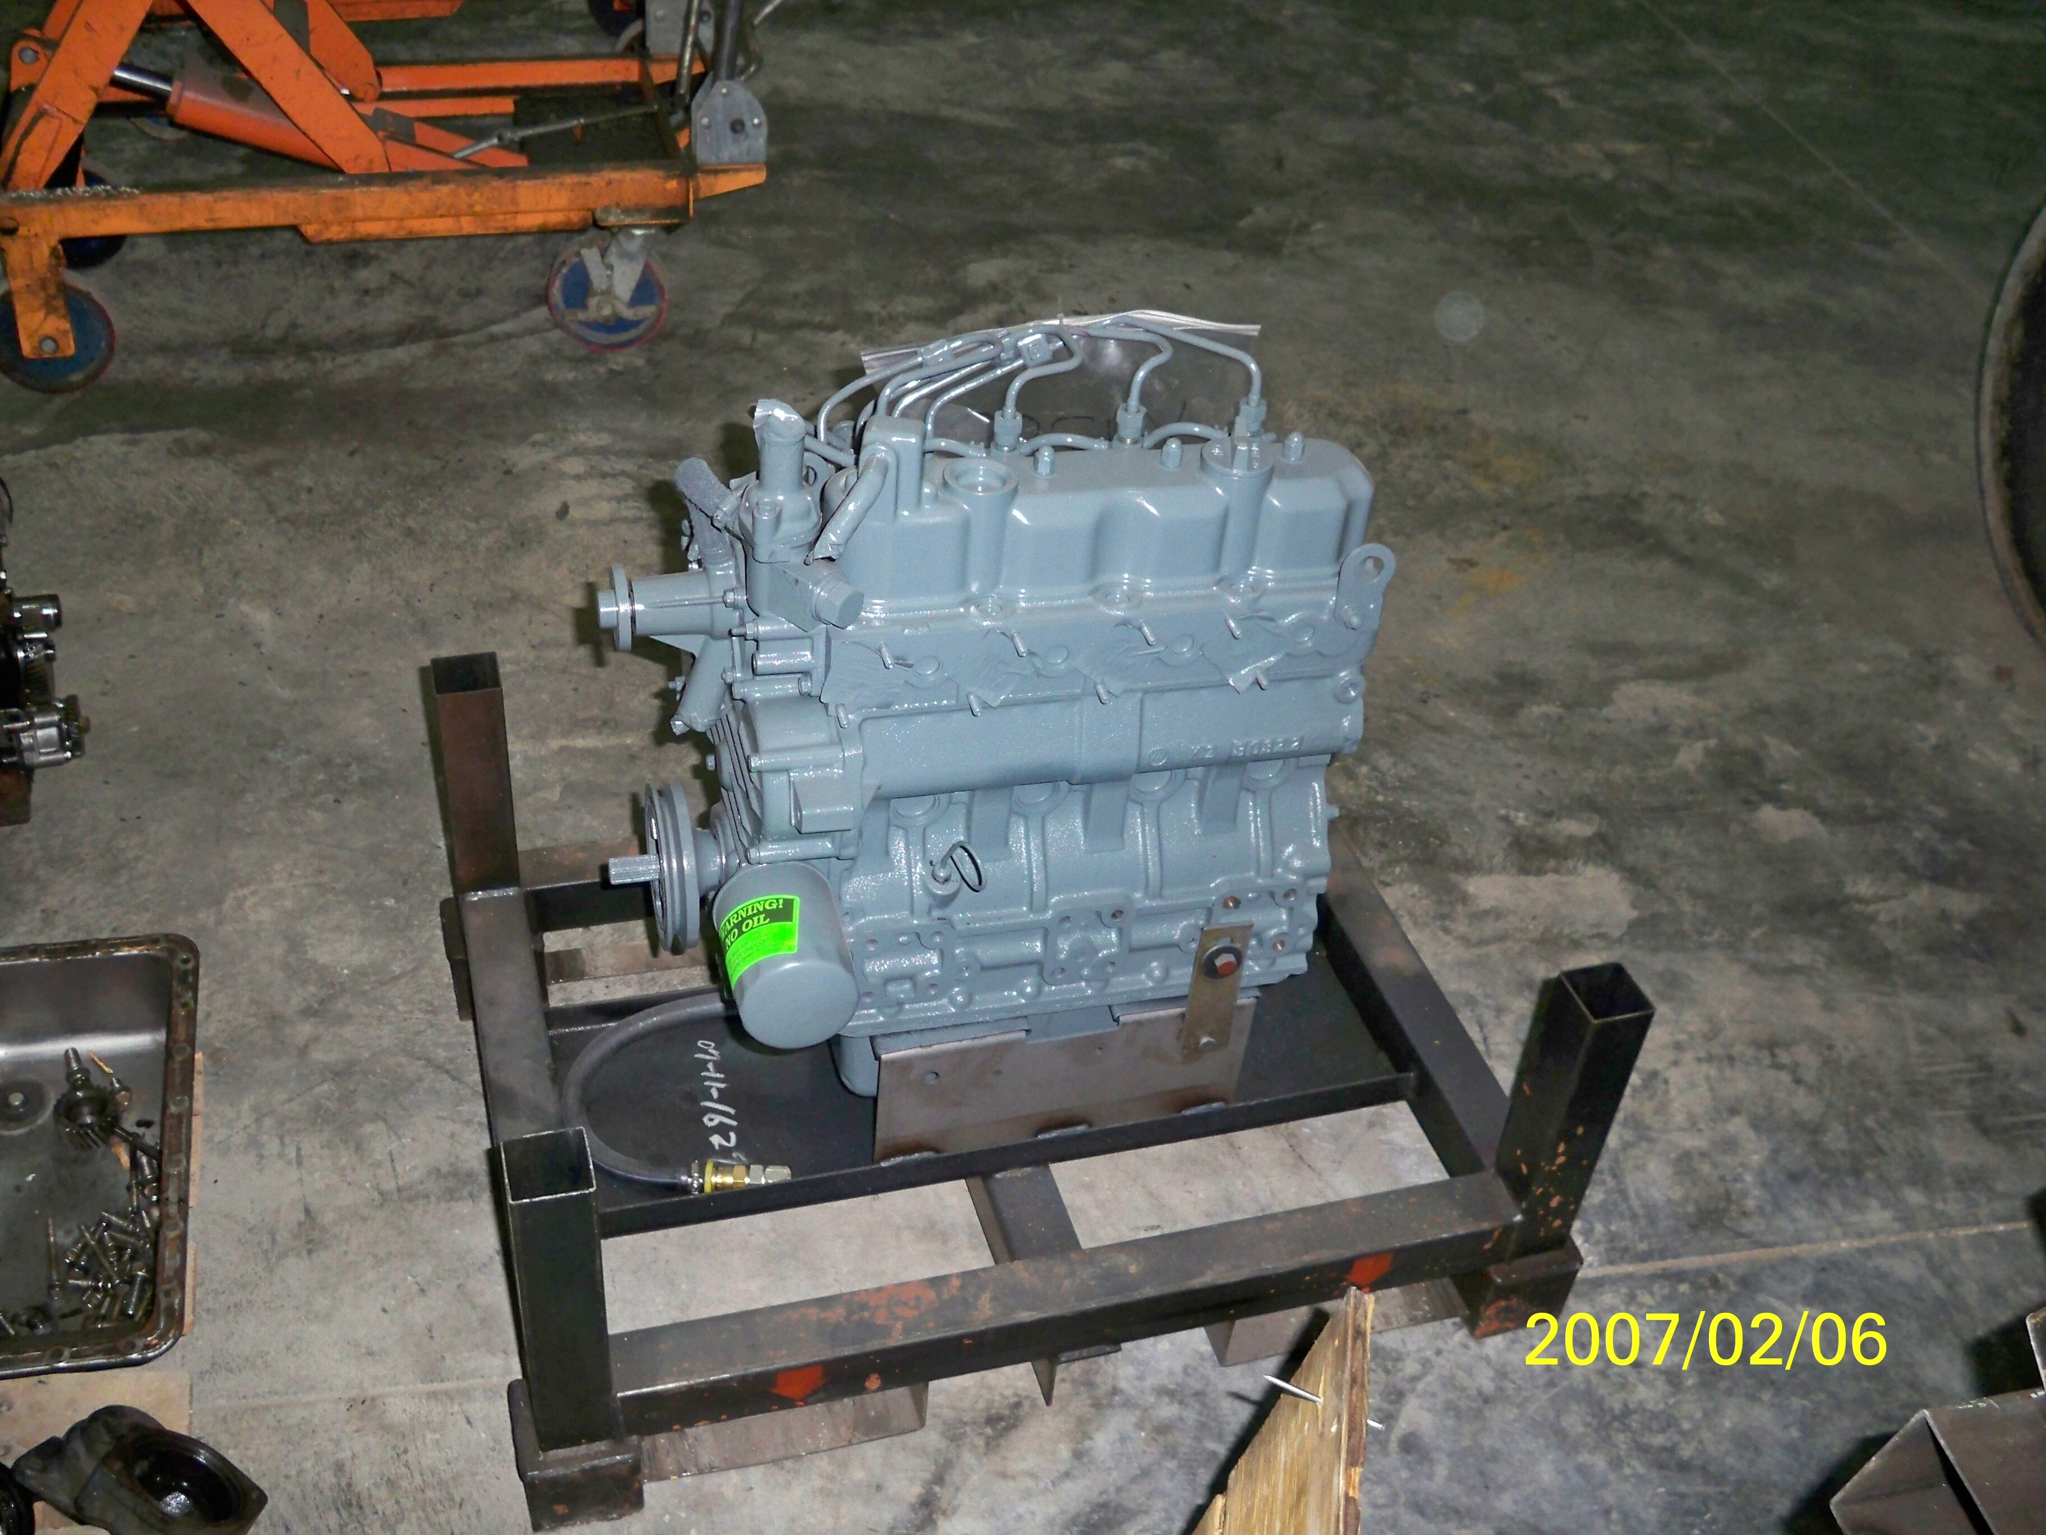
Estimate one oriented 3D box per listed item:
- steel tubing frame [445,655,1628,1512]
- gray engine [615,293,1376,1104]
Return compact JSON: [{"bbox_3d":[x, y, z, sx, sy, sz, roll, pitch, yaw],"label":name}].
[{"bbox_3d":[-0.028,0.179,1.706,0.826,0.343,0.610,-7,39,-16],"label":"steel tubing frame"},{"bbox_3d":[-0.023,-0.013,1.522,0.561,0.620,0.368,-7,39,-16],"label":"gray engine"}]

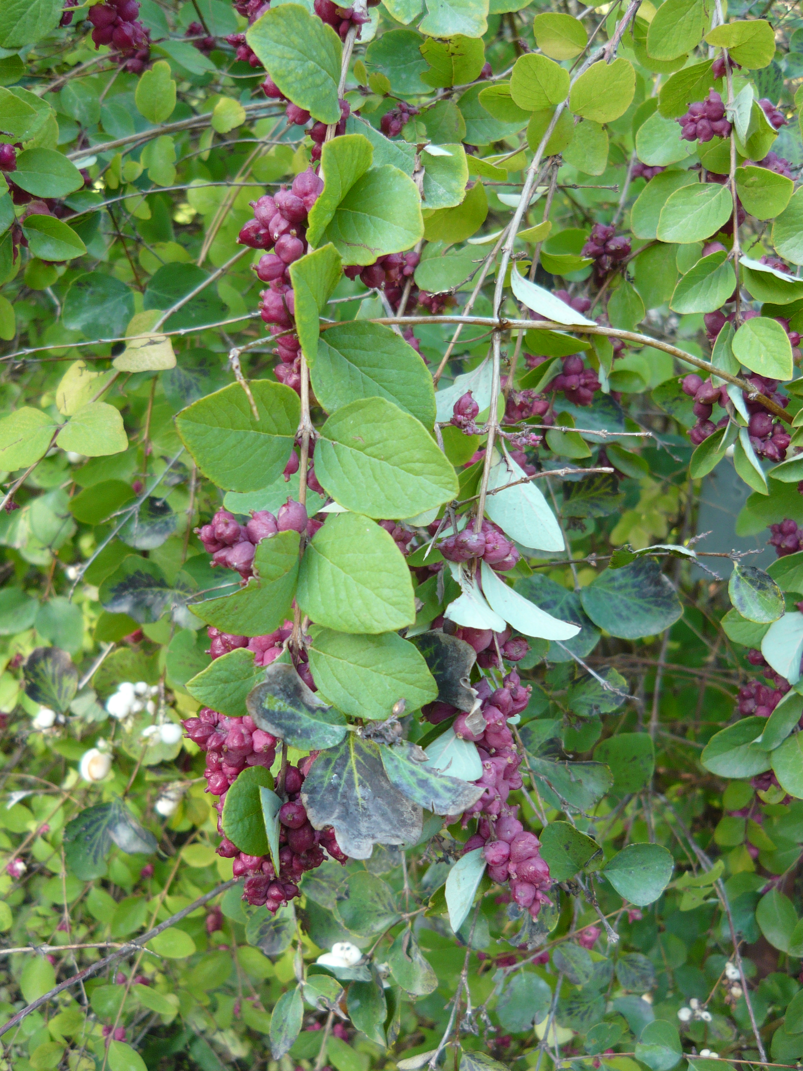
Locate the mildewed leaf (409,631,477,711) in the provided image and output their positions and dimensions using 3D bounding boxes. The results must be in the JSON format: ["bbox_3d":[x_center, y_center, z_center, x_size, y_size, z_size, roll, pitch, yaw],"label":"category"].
[{"bbox_3d":[0.012,0.046,0.341,0.031,0.026,0.008,34,-10,7],"label":"mildewed leaf"}]

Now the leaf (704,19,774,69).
[{"bbox_3d":[0.180,-0.255,0.530,0.032,0.030,0.015,-33,-12,-8],"label":"leaf"}]

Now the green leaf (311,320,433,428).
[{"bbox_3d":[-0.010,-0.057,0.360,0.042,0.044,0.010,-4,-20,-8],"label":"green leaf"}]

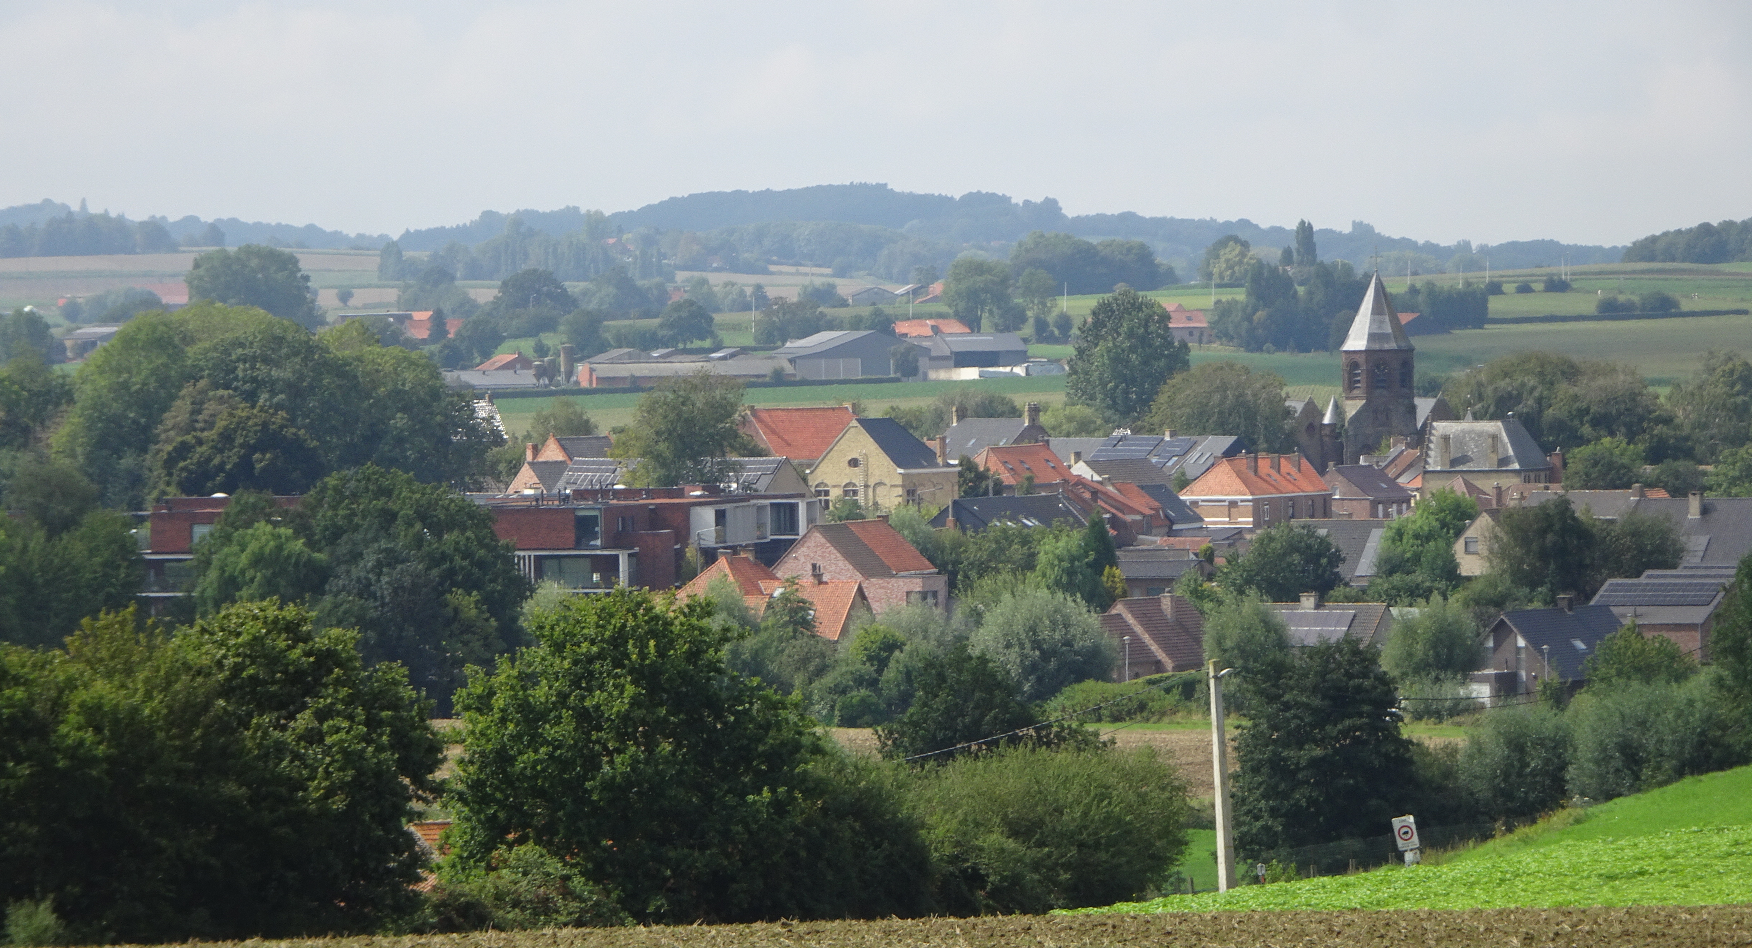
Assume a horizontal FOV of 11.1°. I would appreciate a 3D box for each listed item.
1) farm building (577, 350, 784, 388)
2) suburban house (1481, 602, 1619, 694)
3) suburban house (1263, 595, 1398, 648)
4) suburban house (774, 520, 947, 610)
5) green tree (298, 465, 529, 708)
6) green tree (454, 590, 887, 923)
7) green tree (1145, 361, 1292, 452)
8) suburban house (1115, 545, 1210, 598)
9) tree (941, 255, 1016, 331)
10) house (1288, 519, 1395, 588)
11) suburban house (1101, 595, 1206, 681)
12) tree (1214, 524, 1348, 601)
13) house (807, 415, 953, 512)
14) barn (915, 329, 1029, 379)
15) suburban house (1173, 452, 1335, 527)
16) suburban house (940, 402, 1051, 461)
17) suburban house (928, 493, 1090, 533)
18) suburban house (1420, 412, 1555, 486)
[{"bbox_3d":[-33.670,-18.070,1555.000,33.000,6.380,15.000,-1,1,-19],"label":"farm building"},{"bbox_3d":[46.166,12.551,612.065,9.200,6.600,12.500,1,1,34],"label":"suburban house"},{"bbox_3d":[30.011,12.087,605.000,10.800,7.000,9.000,0,2,36],"label":"suburban house"},{"bbox_3d":[-1.968,7.527,710.095,10.000,7.500,10.500,0,2,33],"label":"suburban house"},{"bbox_3d":[-29.638,7.421,578.000,14.800,16.000,14.000,-1,1,-3],"label":"green tree"},{"bbox_3d":[-5.906,8.513,260.000,12.400,10.600,11.500,-1,1,-1],"label":"green tree"},{"bbox_3d":[37.220,-5.810,980.000,16.000,12.950,15.000,-1,1,0],"label":"green tree"},{"bbox_3d":[23.917,8.586,755.048,9.000,4.900,8.500,1,1,25],"label":"suburban house"},{"bbox_3d":[18.110,-31.966,1600.000,13.100,13.600,12.500,-1,1,1],"label":"tree"},{"bbox_3d":[36.554,7.538,715.077,11.000,7.800,10.000,1,1,26],"label":"house"},{"bbox_3d":[18.850,12.437,639.320,9.300,7.100,11.300,-2,2,-40],"label":"suburban house"},{"bbox_3d":[30.754,8.094,685.087,9.300,8.800,8.800,0,1,0],"label":"tree"},{"bbox_3d":[0.460,-0.224,865.100,9.600,10.200,13.000,1,1,24],"label":"house"},{"bbox_3d":[16.700,-20.810,1570.000,16.500,7.990,12.500,-1,1,-19],"label":"barn"},{"bbox_3d":[36.523,3.060,857.000,7.700,9.600,16.000,0,2,29],"label":"suburban house"},{"bbox_3d":[11.760,-1.710,865.000,10.000,9.590,8.500,0,1,35],"label":"suburban house"},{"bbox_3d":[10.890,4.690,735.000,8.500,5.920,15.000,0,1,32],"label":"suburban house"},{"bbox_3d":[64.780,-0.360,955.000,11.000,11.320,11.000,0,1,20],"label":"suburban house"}]

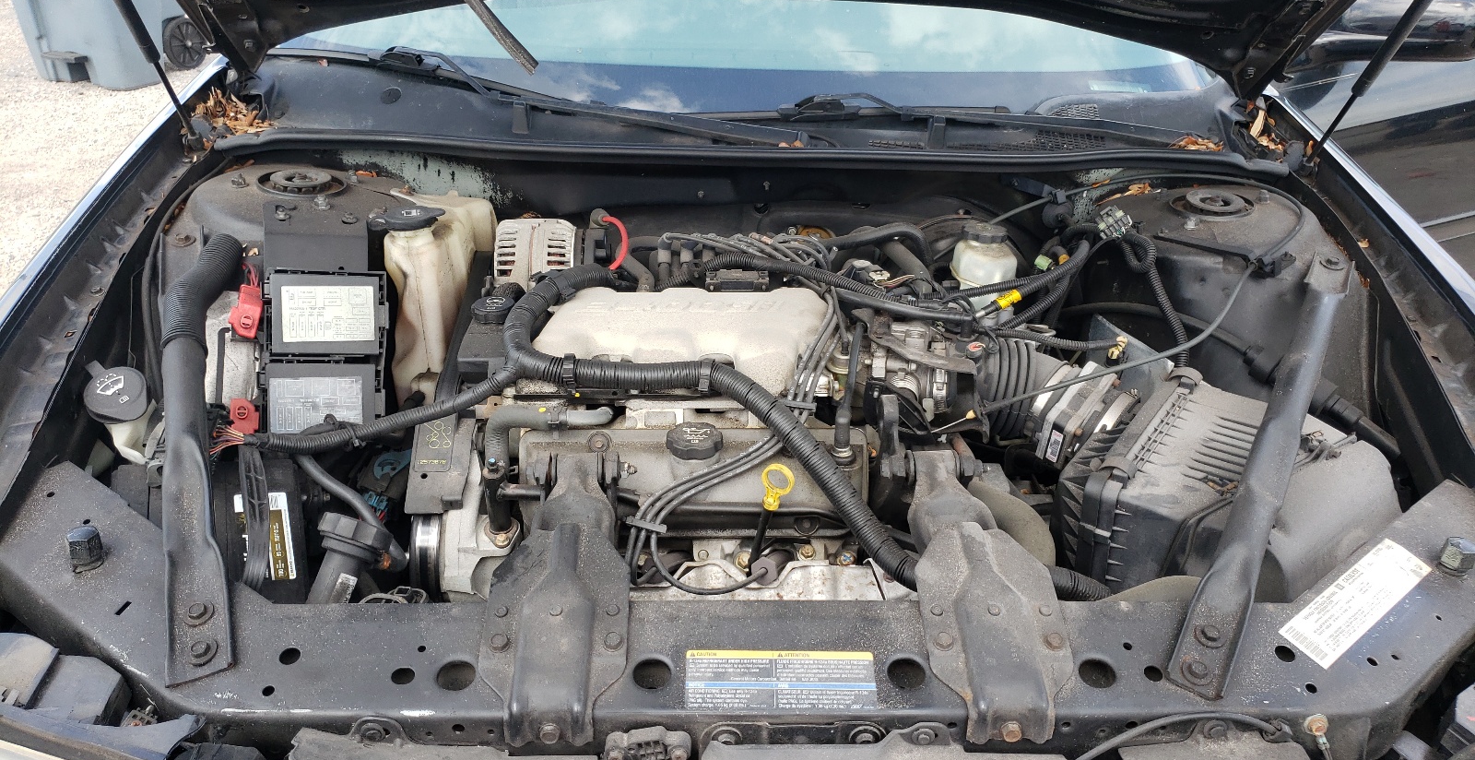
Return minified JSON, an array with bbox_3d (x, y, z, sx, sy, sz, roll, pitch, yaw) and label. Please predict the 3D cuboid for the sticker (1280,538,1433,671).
[{"bbox_3d":[0.576,0.204,1.028,0.188,0.003,0.048,-25,49,-29],"label":"sticker"}]

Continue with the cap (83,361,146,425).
[{"bbox_3d":[-0.655,0.016,1.164,0.076,0.024,0.066,35,48,22],"label":"cap"}]

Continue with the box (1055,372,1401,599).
[{"bbox_3d":[0.548,0.160,1.256,0.310,0.210,0.287,20,34,29],"label":"box"}]

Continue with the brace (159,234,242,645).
[{"bbox_3d":[-0.534,0.036,1.085,0.052,0.050,0.590,-9,48,-20],"label":"brace"}]

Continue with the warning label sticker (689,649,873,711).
[{"bbox_3d":[0.037,0.253,0.935,0.161,0.003,0.056,1,41,-3],"label":"warning label sticker"}]

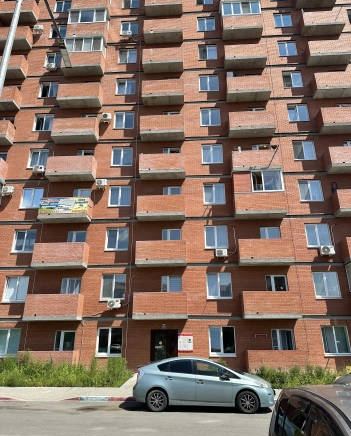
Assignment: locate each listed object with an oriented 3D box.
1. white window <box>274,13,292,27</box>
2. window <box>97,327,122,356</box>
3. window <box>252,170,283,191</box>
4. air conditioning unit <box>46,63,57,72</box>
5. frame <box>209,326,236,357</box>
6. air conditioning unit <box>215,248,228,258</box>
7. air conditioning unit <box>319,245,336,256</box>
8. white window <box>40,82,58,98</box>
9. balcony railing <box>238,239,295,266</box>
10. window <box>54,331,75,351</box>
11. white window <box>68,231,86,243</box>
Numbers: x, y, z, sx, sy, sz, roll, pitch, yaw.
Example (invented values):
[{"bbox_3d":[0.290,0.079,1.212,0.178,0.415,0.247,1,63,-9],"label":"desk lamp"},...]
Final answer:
[{"bbox_3d":[8.380,-15.390,25.313,1.390,1.453,0.140,-1,-20,3],"label":"white window"},{"bbox_3d":[-3.626,6.859,18.001,1.384,1.421,0.150,-1,-20,3],"label":"window"},{"bbox_3d":[5.630,-2.195,19.800,1.905,1.406,0.120,-1,-20,3],"label":"window"},{"bbox_3d":[-9.402,-11.421,24.712,0.780,0.550,0.300,-1,-20,3],"label":"air conditioning unit"},{"bbox_3d":[2.561,6.700,17.608,1.383,1.454,0.150,-1,-20,3],"label":"frame"},{"bbox_3d":[2.629,2.029,18.360,0.650,0.460,0.280,-1,-20,3],"label":"air conditioning unit"},{"bbox_3d":[8.855,1.871,18.824,0.760,0.523,0.276,-1,-20,3],"label":"air conditioning unit"},{"bbox_3d":[-9.130,-9.228,23.548,1.360,1.390,0.160,-1,-20,3],"label":"white window"},{"bbox_3d":[5.162,2.000,18.659,3.036,1.342,0.914,-1,-20,3],"label":"balcony railing"},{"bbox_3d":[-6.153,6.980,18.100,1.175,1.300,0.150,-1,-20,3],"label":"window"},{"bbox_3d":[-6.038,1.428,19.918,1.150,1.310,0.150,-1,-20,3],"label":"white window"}]

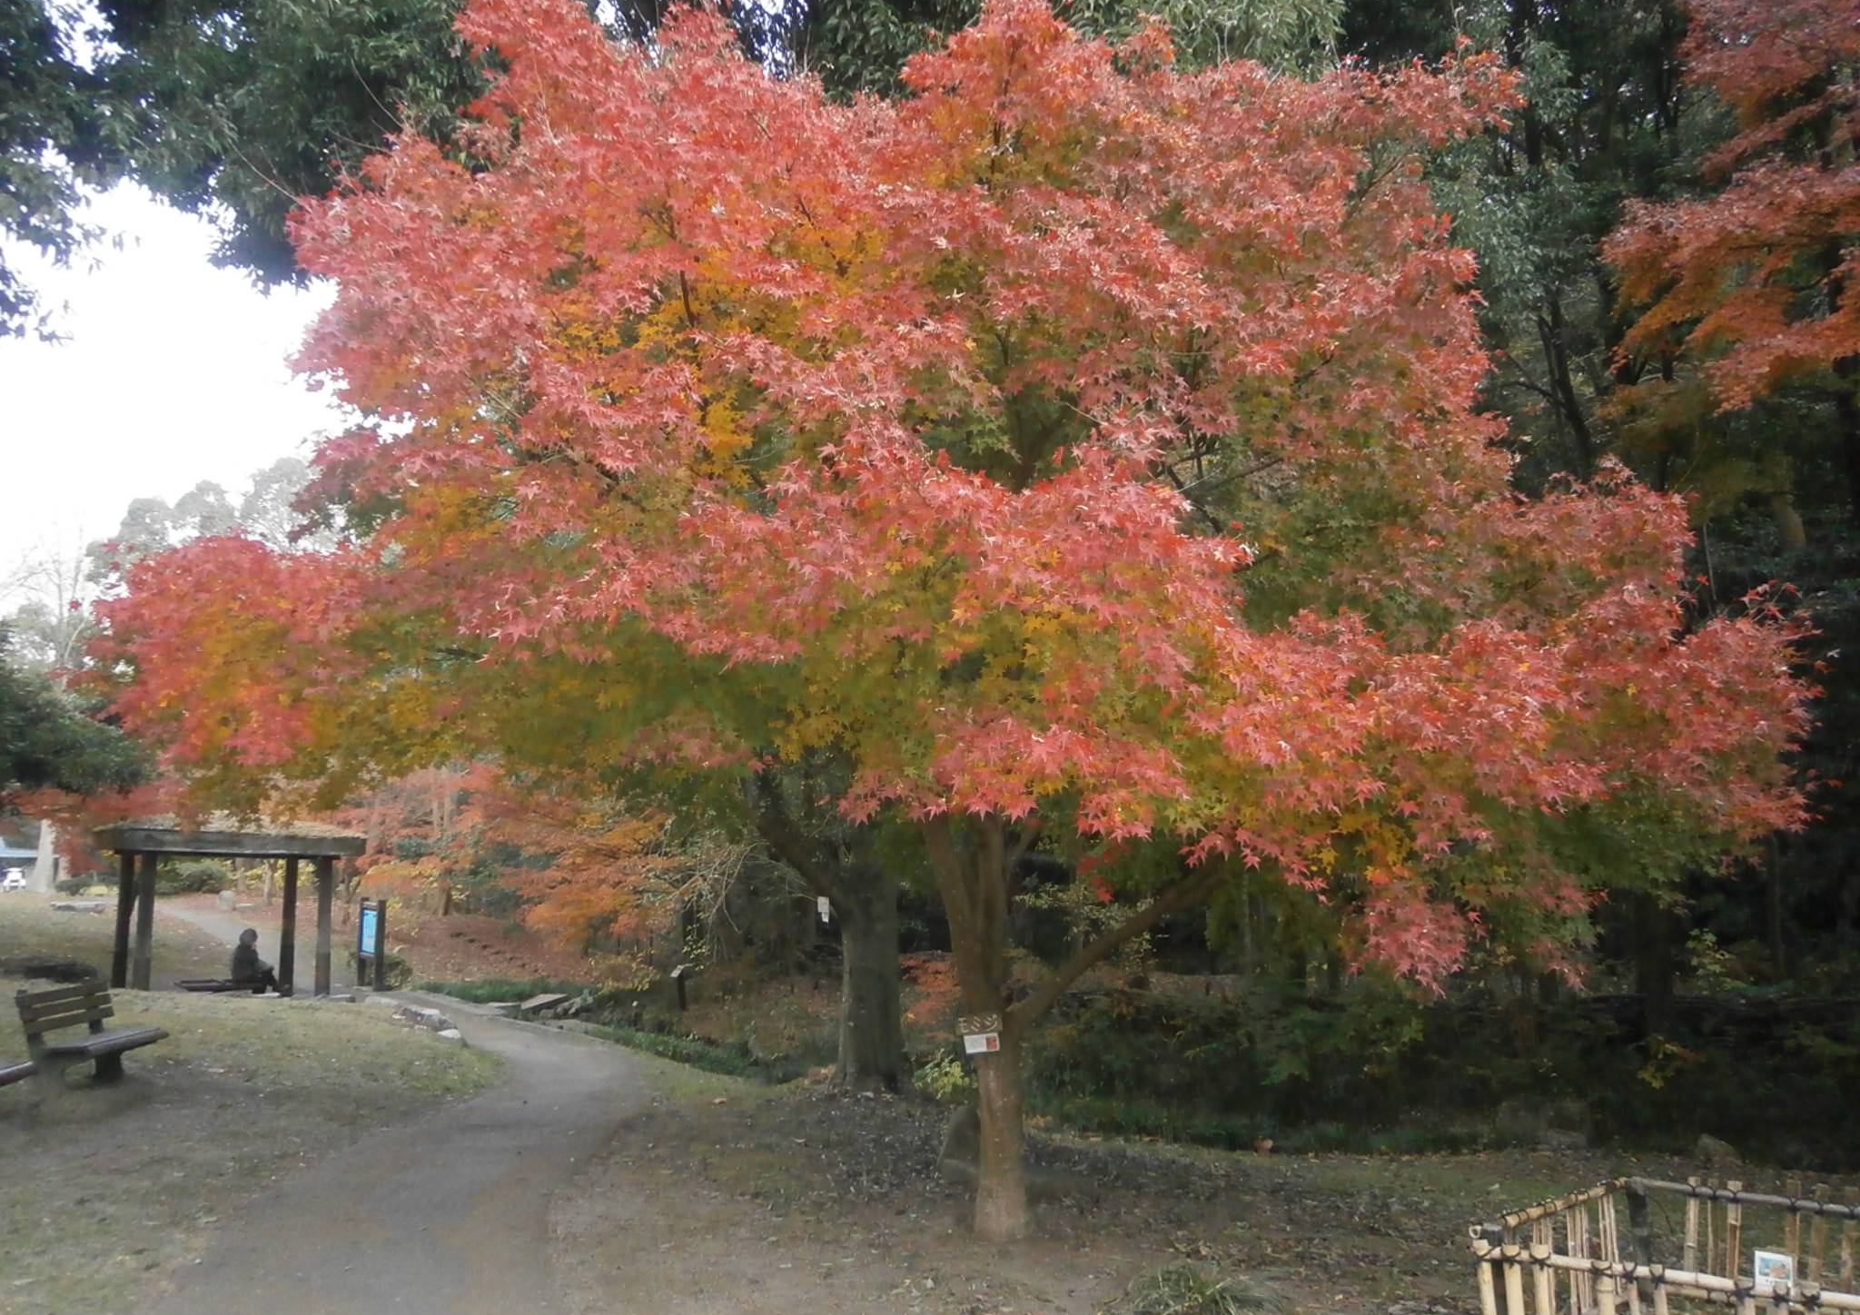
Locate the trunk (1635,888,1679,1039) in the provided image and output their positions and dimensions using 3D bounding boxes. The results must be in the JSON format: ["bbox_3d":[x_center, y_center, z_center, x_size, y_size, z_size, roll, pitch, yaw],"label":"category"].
[{"bbox_3d":[7.167,2.996,13.800,0.360,1.400,0.360,-5,-10,27],"label":"trunk"}]

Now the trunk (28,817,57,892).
[{"bbox_3d":[-34.920,7.784,55.000,0.950,2.900,0.950,5,-11,-32],"label":"trunk"}]

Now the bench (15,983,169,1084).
[{"bbox_3d":[-6.770,3.080,11.300,0.560,0.810,1.500,1,-9,-8],"label":"bench"}]

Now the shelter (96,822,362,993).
[{"bbox_3d":[-11.950,4.240,23.800,3.500,2.850,3.100,7,-11,-37],"label":"shelter"}]

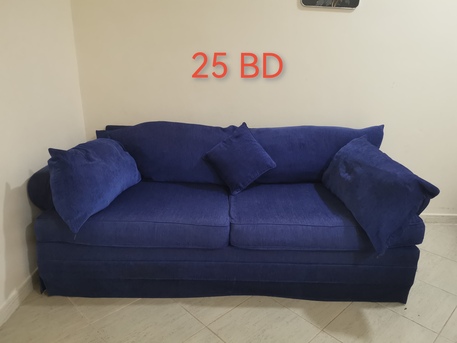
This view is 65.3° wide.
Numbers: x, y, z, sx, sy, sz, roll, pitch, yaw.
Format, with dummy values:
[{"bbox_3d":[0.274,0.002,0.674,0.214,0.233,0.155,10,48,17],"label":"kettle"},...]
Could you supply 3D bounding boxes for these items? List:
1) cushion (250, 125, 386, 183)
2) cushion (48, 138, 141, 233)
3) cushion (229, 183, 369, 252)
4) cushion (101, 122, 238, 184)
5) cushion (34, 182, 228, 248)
[{"bbox_3d":[0.563,-0.118,2.544,1.000,0.410,0.200,1,4,-1],"label":"cushion"},{"bbox_3d":[-0.776,0.022,2.064,0.180,0.430,0.520,-11,16,31],"label":"cushion"},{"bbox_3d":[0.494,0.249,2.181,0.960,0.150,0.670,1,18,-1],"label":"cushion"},{"bbox_3d":[-0.427,-0.133,2.516,0.970,0.410,0.200,1,4,-1],"label":"cushion"},{"bbox_3d":[-0.496,0.227,2.171,1.000,0.150,0.670,1,18,-1],"label":"cushion"}]

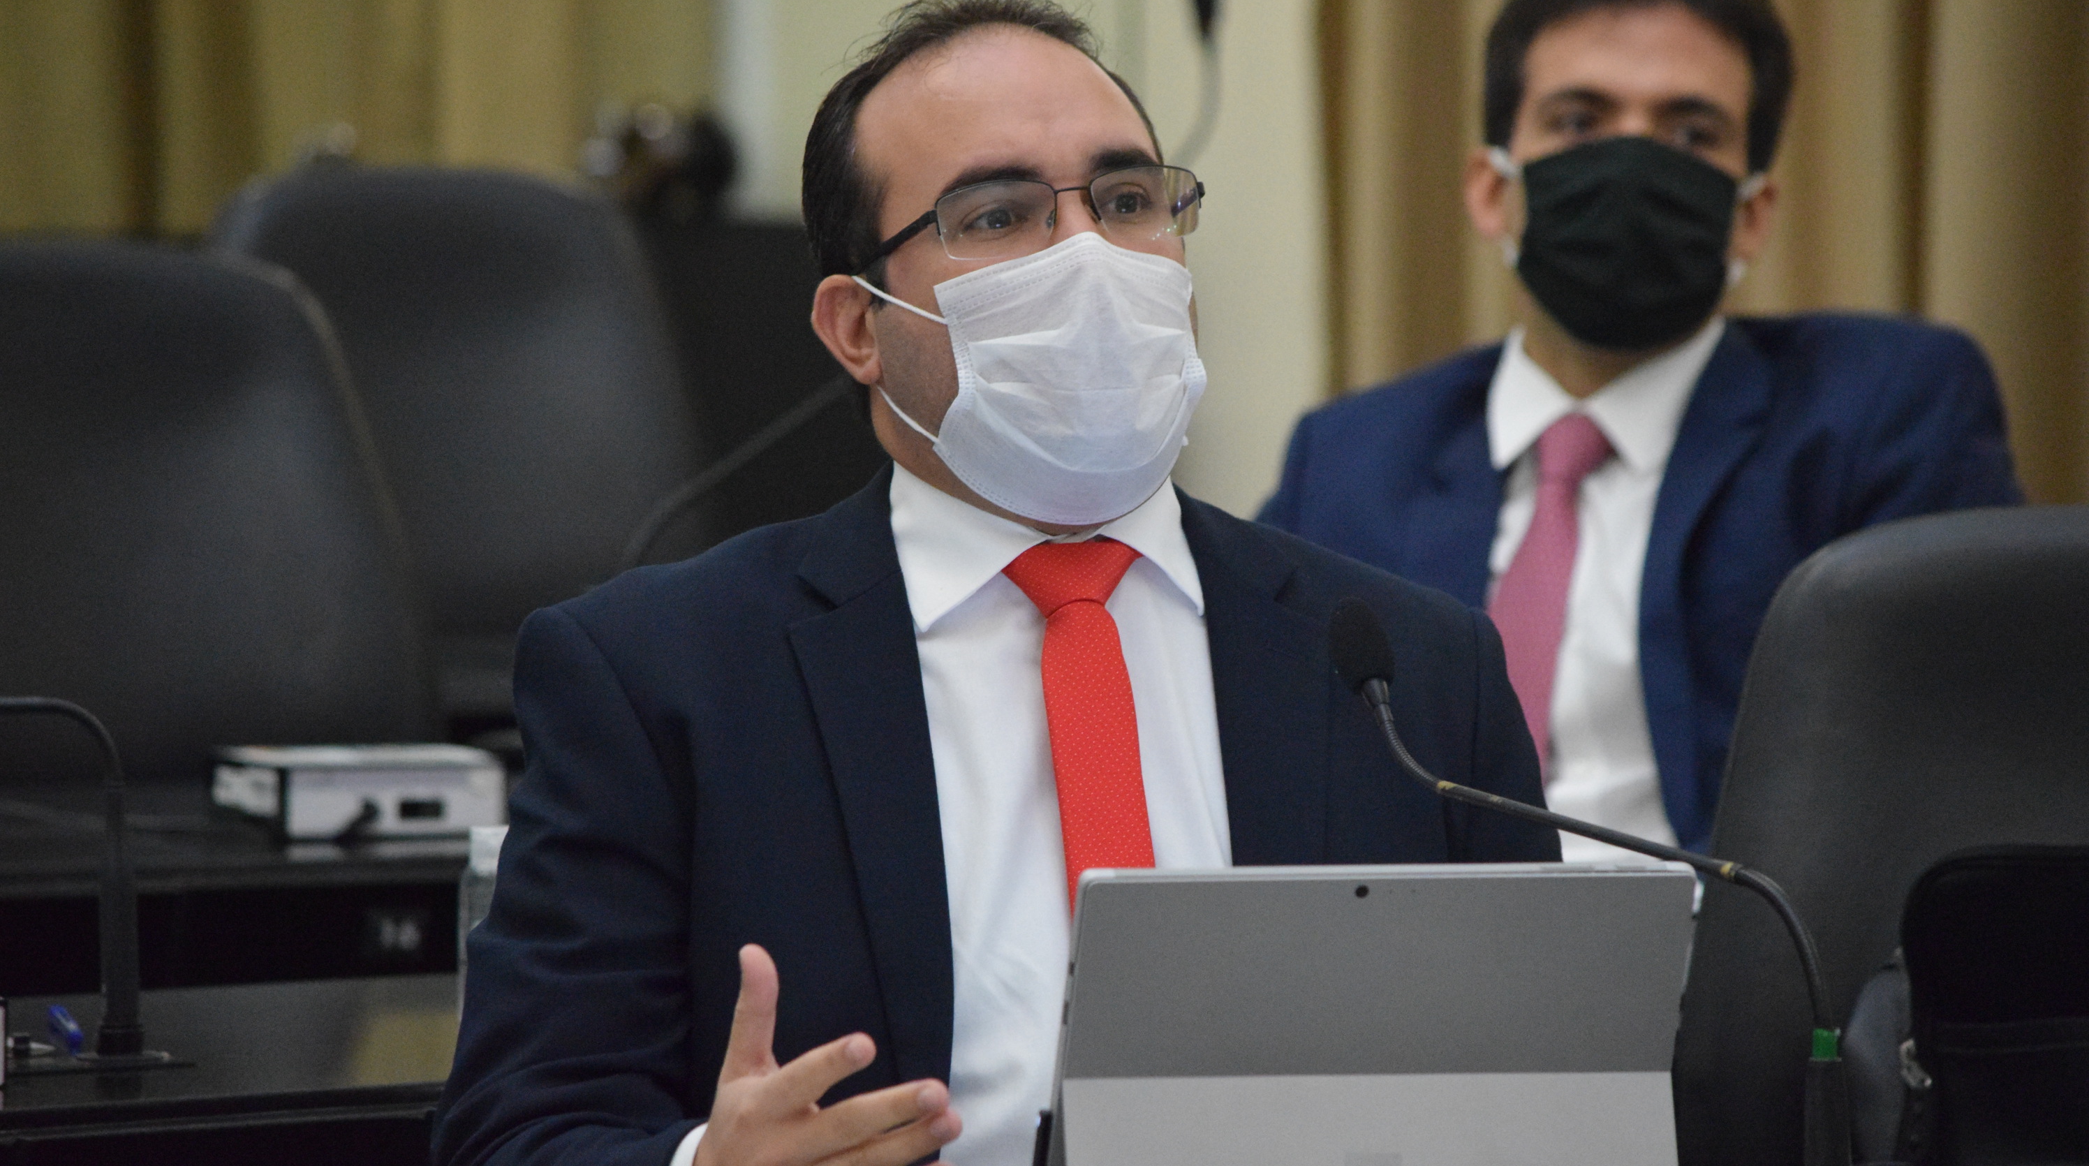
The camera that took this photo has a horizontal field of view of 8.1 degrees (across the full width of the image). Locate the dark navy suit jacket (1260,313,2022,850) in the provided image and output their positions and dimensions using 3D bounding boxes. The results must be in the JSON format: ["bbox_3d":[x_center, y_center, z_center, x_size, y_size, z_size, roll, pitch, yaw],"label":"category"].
[{"bbox_3d":[0.344,0.130,8.600,0.500,0.580,0.320,0,3,2],"label":"dark navy suit jacket"}]

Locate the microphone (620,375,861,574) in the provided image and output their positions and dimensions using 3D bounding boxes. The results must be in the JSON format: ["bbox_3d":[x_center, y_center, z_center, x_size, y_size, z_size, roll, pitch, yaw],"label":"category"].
[{"bbox_3d":[-0.156,-0.009,8.800,0.240,0.330,0.070,-1,3,-20],"label":"microphone"}]

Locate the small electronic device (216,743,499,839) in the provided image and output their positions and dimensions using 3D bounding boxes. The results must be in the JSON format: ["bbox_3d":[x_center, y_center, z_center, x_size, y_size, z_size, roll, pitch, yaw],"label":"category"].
[{"bbox_3d":[-0.408,0.125,8.800,0.136,0.044,0.136,-1,3,-18],"label":"small electronic device"}]

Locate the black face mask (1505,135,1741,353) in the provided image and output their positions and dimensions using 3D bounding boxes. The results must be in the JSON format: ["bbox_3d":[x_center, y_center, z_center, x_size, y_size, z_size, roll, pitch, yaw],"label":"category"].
[{"bbox_3d":[0.333,-0.195,8.520,0.140,0.125,0.095,3,3,-6],"label":"black face mask"}]

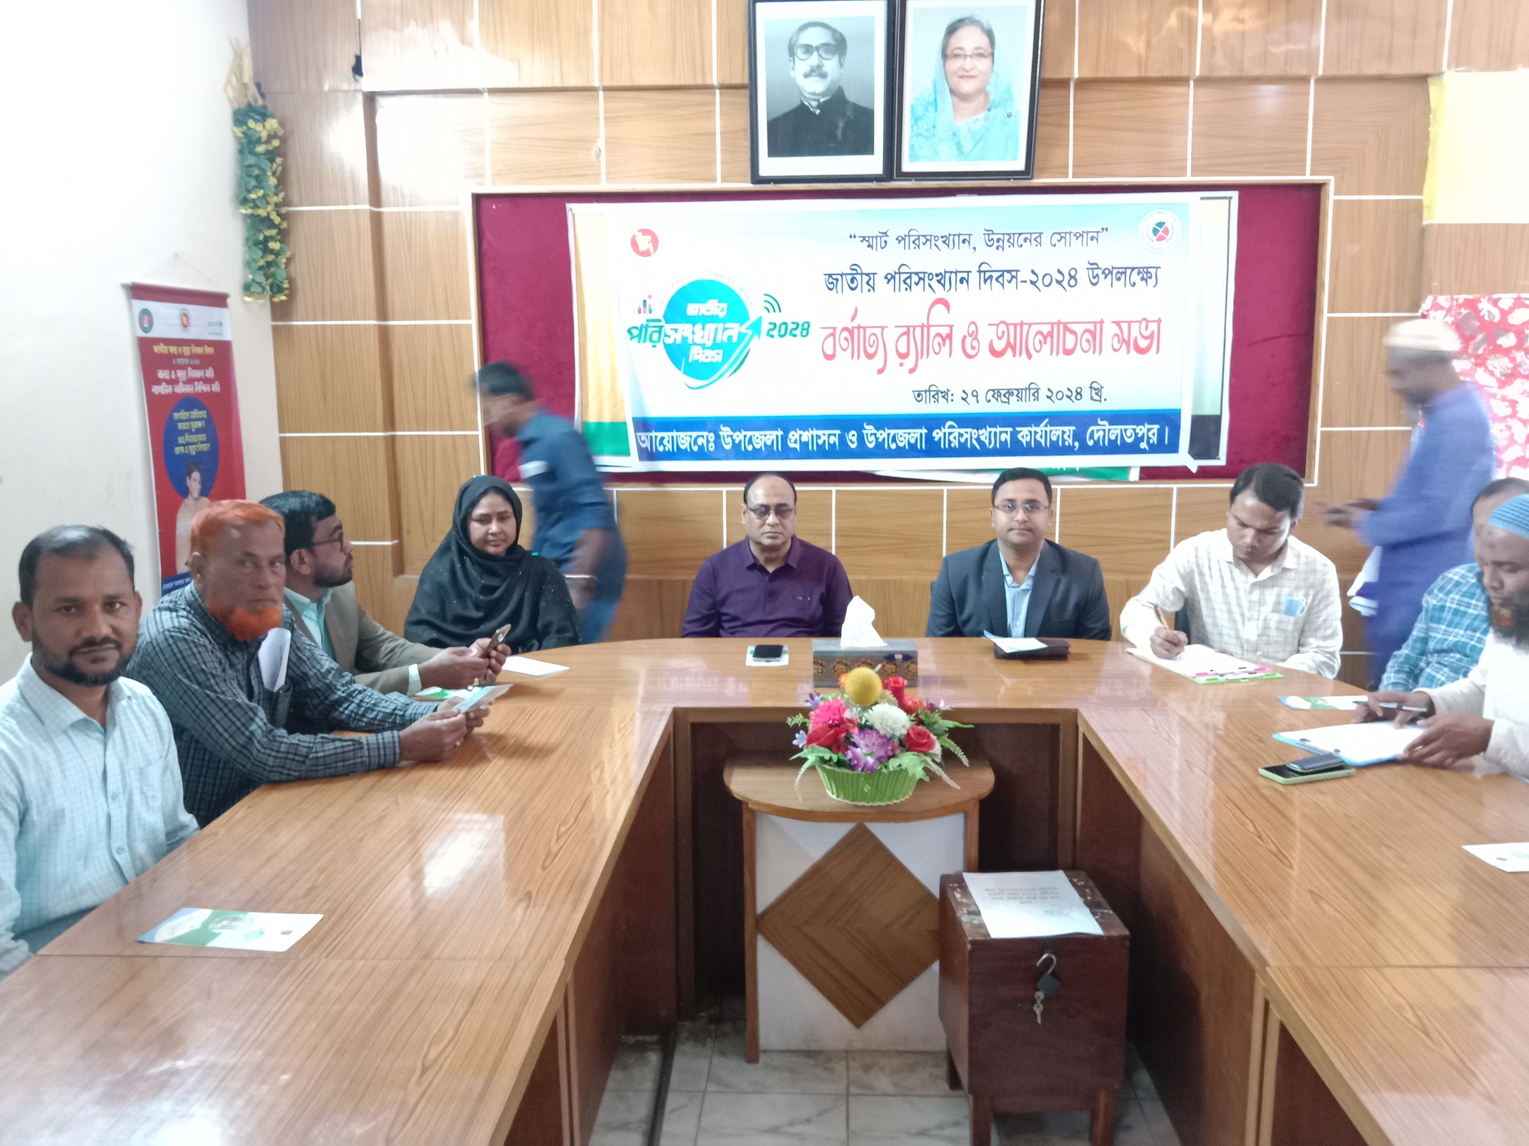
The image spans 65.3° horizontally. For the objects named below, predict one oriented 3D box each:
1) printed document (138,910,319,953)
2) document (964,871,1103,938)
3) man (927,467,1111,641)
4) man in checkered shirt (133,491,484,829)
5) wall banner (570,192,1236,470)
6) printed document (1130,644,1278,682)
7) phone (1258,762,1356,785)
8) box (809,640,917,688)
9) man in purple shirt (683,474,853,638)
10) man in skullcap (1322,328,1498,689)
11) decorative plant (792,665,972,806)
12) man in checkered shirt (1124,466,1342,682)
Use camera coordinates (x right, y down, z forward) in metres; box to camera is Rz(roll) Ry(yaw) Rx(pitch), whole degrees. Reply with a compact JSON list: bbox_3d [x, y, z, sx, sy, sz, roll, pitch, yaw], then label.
[{"bbox_3d":[-0.730,0.489,1.637,0.210,0.004,0.102,1,10,8],"label":"printed document"},{"bbox_3d":[0.530,0.659,2.386,0.210,0.004,0.293,-1,10,-1],"label":"document"},{"bbox_3d":[0.733,0.322,3.377,0.527,1.221,0.700,0,10,3],"label":"man"},{"bbox_3d":[-0.853,0.483,2.356,0.720,1.270,0.530,2,10,14],"label":"man in checkered shirt"},{"bbox_3d":[0.473,-0.827,4.166,2.283,0.929,0.030,0,10,3],"label":"wall banner"},{"bbox_3d":[1.085,0.217,2.956,0.222,0.022,0.315,-3,10,-14],"label":"printed document"},{"bbox_3d":[1.003,0.366,2.210,0.161,0.012,0.074,-4,11,-20],"label":"phone"},{"bbox_3d":[0.237,0.215,2.810,0.239,0.087,0.107,0,10,4],"label":"box"},{"bbox_3d":[0.005,0.320,3.476,0.510,1.201,0.700,0,10,3],"label":"man in purple shirt"},{"bbox_3d":[1.847,0.091,3.414,0.500,1.640,0.500,-1,10,-3],"label":"man in skullcap"},{"bbox_3d":[0.243,0.334,2.560,0.385,0.273,0.300,0,10,3],"label":"decorative plant"},{"bbox_3d":[1.175,0.359,2.986,0.560,1.270,0.680,4,11,22],"label":"man in checkered shirt"}]

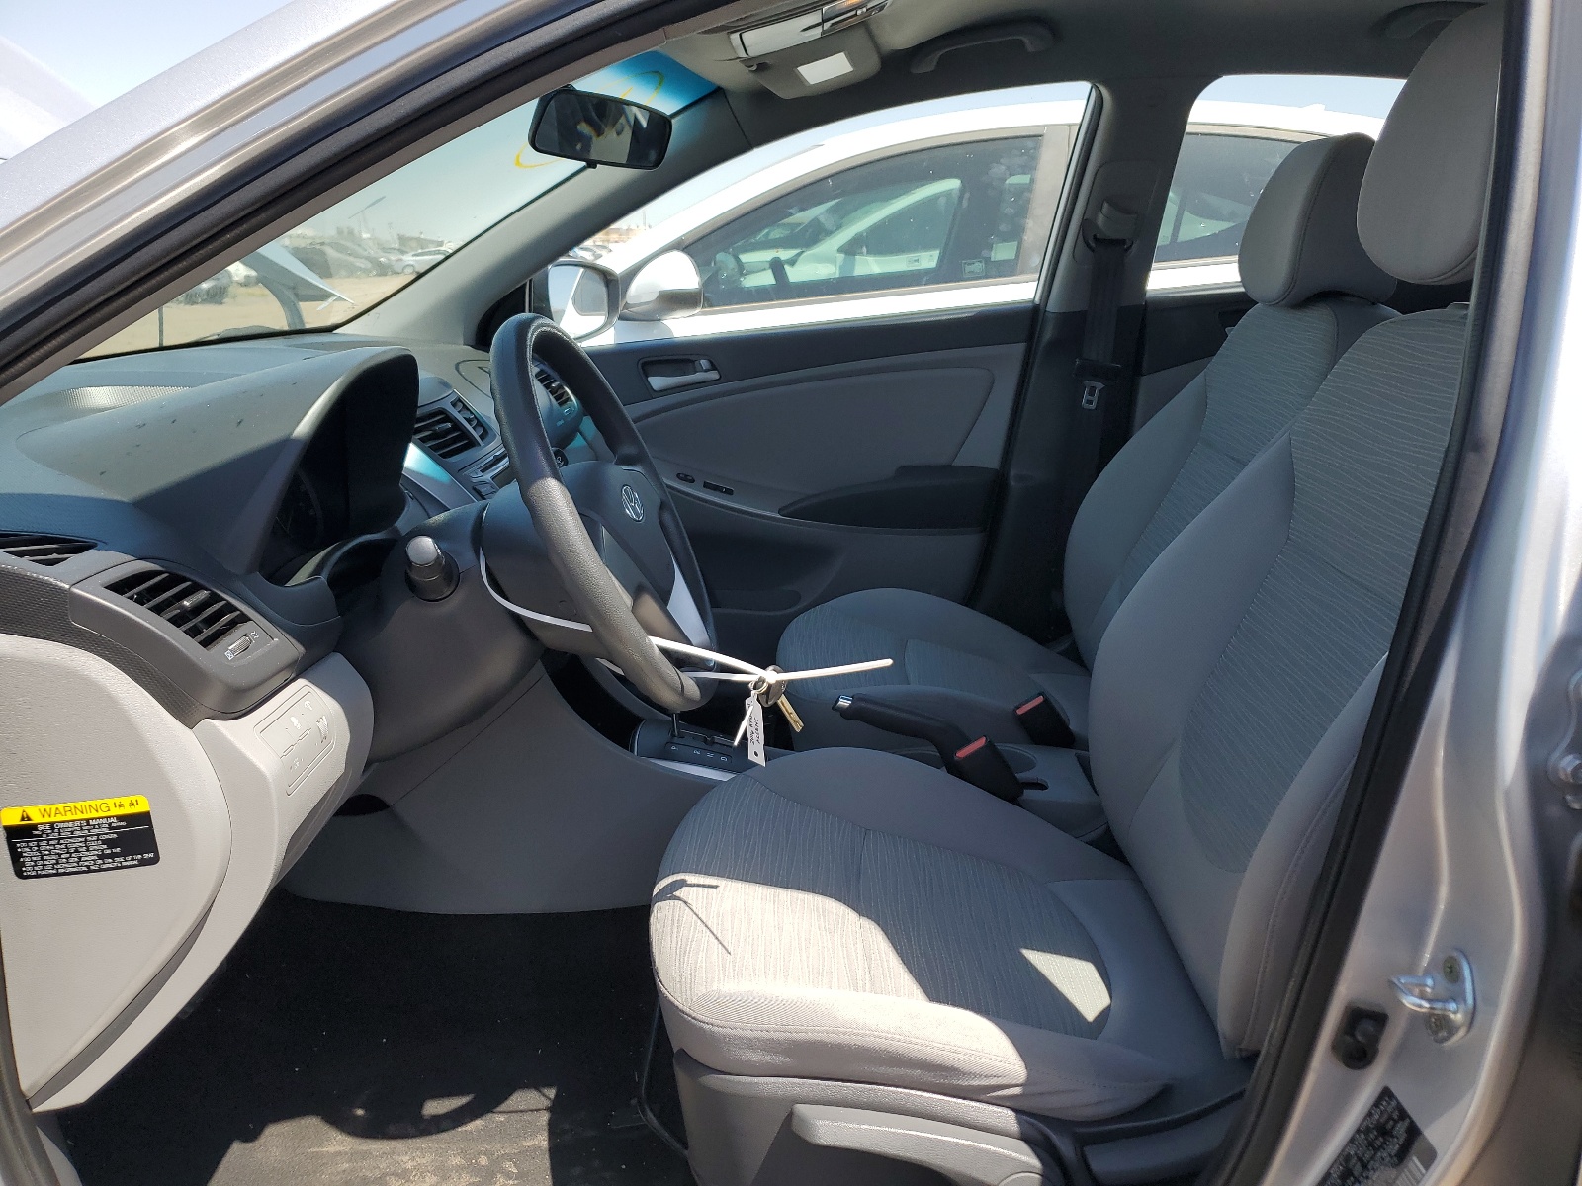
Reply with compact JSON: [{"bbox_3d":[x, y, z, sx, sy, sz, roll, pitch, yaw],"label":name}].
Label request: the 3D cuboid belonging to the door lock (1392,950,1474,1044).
[{"bbox_3d":[0.371,0.234,0.686,0.039,0.053,0.037,-4,17,-2],"label":"door lock"}]

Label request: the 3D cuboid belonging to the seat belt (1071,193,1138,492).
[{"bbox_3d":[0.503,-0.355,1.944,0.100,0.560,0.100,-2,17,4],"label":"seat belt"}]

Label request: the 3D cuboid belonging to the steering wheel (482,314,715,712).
[{"bbox_3d":[-0.175,-0.060,1.040,0.110,0.370,0.370,-23,15,8],"label":"steering wheel"}]

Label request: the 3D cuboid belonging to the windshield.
[{"bbox_3d":[-0.560,-0.417,1.315,0.880,0.130,1.360,-29,13,11],"label":"windshield"}]

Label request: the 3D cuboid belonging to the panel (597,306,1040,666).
[{"bbox_3d":[-0.033,-0.161,2.047,0.890,0.620,0.120,-2,17,4],"label":"panel"}]

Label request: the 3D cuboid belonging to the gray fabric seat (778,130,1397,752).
[{"bbox_3d":[0.402,-0.141,1.706,0.890,0.940,0.520,-2,17,4],"label":"gray fabric seat"}]

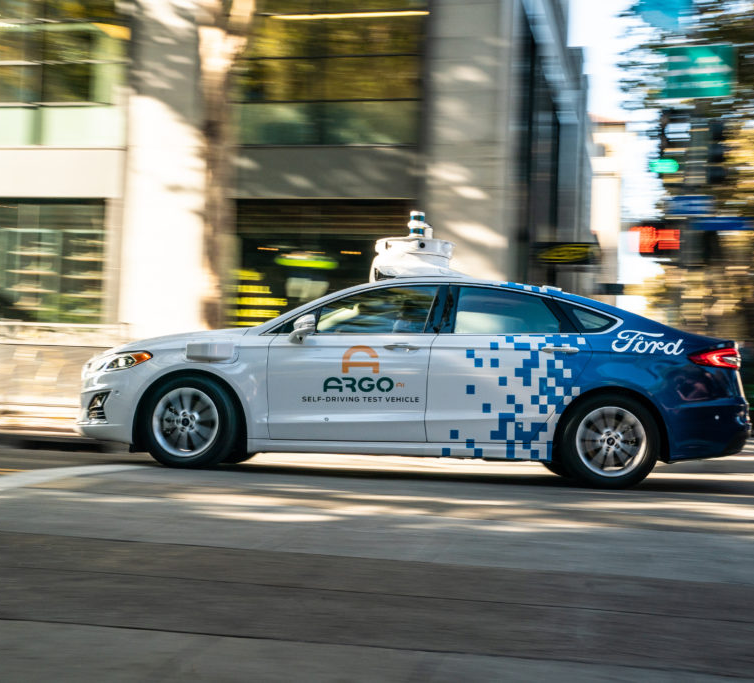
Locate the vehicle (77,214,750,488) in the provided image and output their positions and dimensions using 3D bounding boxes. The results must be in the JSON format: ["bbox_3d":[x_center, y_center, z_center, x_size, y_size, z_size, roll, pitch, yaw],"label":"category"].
[{"bbox_3d":[0.265,0.020,8.378,4.870,1.930,1.950,2,-4,2],"label":"vehicle"}]

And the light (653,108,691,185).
[{"bbox_3d":[3.486,-2.308,13.131,0.310,0.850,0.370,2,-2,11],"label":"light"}]

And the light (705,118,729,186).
[{"bbox_3d":[4.010,-2.244,13.104,0.370,0.800,0.300,2,-2,11],"label":"light"}]

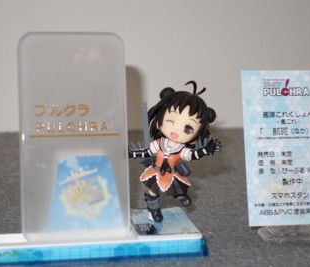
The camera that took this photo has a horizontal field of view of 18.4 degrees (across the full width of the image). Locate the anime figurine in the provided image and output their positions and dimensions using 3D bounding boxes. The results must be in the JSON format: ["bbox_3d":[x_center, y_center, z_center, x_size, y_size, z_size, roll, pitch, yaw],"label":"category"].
[{"bbox_3d":[0.010,0.011,0.557,0.057,0.082,0.044,-2,10,4],"label":"anime figurine"}]

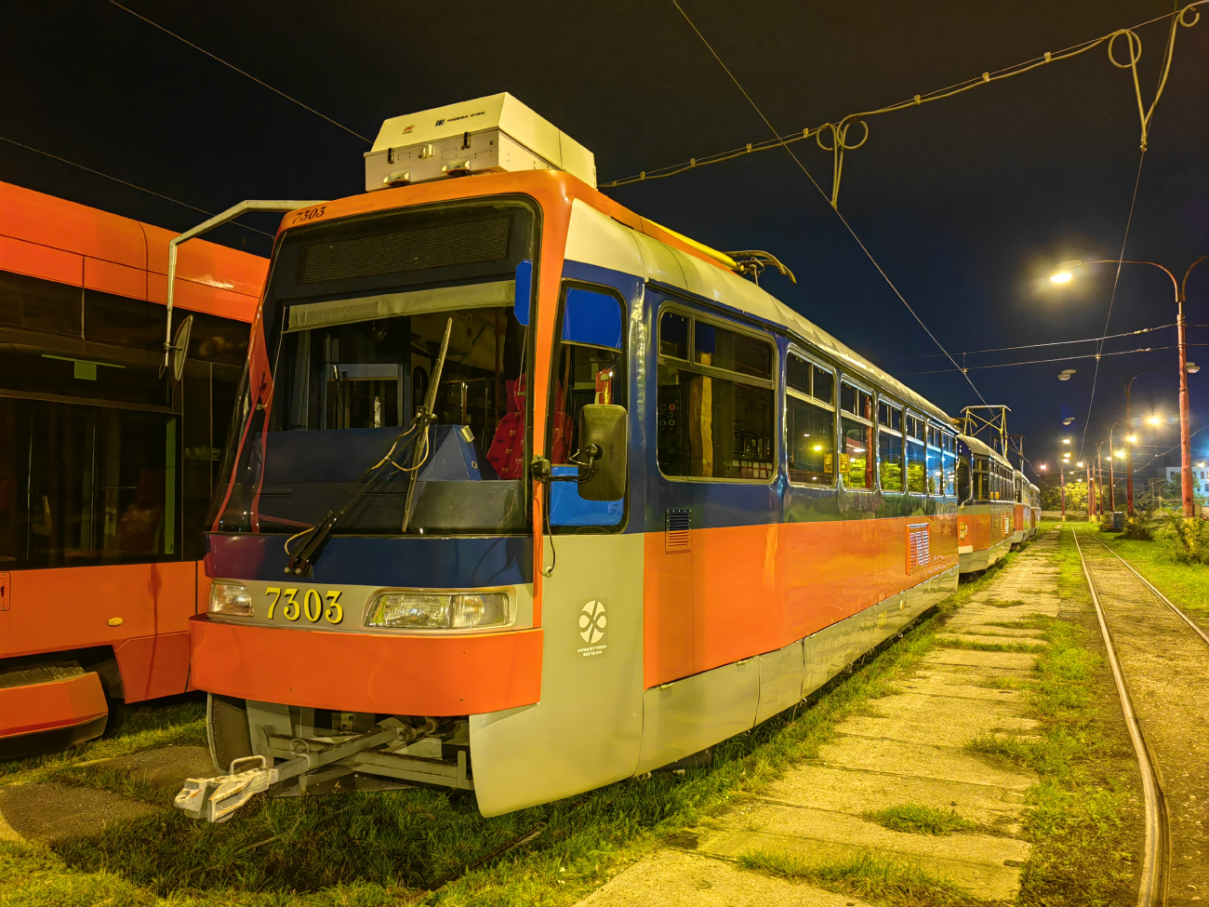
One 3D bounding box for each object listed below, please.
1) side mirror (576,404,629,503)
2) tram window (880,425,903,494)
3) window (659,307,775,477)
[{"bbox_3d":[-0.007,-0.002,3.660,0.190,0.370,0.080,-1,-3,10],"label":"side mirror"},{"bbox_3d":[2.728,0.078,8.950,0.060,0.560,1.210,-2,-4,27],"label":"tram window"},{"bbox_3d":[0.634,-0.266,5.051,0.060,0.810,1.300,-2,-4,34],"label":"window"}]

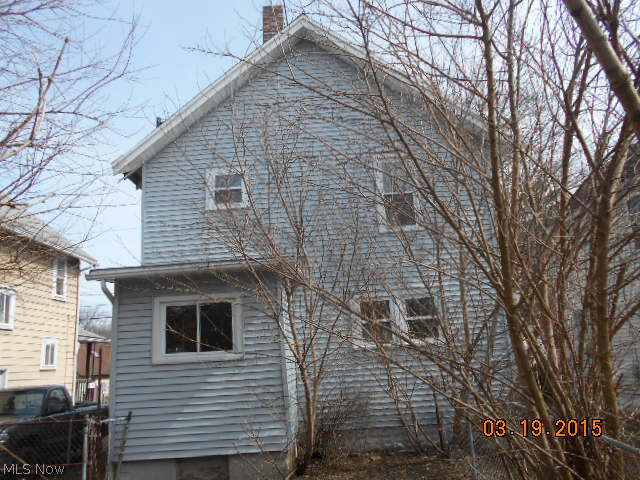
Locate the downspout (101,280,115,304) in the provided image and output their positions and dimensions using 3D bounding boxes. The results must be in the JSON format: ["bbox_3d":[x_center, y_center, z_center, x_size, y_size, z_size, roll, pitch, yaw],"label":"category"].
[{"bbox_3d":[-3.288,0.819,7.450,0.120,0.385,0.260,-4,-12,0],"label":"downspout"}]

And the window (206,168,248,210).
[{"bbox_3d":[-1.877,-1.026,9.730,0.822,0.863,0.110,-4,-12,0],"label":"window"}]

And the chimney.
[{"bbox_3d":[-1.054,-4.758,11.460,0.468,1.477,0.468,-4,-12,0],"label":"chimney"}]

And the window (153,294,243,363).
[{"bbox_3d":[-1.888,1.360,7.454,1.373,1.014,0.120,-4,-12,0],"label":"window"}]

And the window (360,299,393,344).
[{"bbox_3d":[1.066,1.548,9.124,0.624,0.863,0.110,-4,-12,0],"label":"window"}]

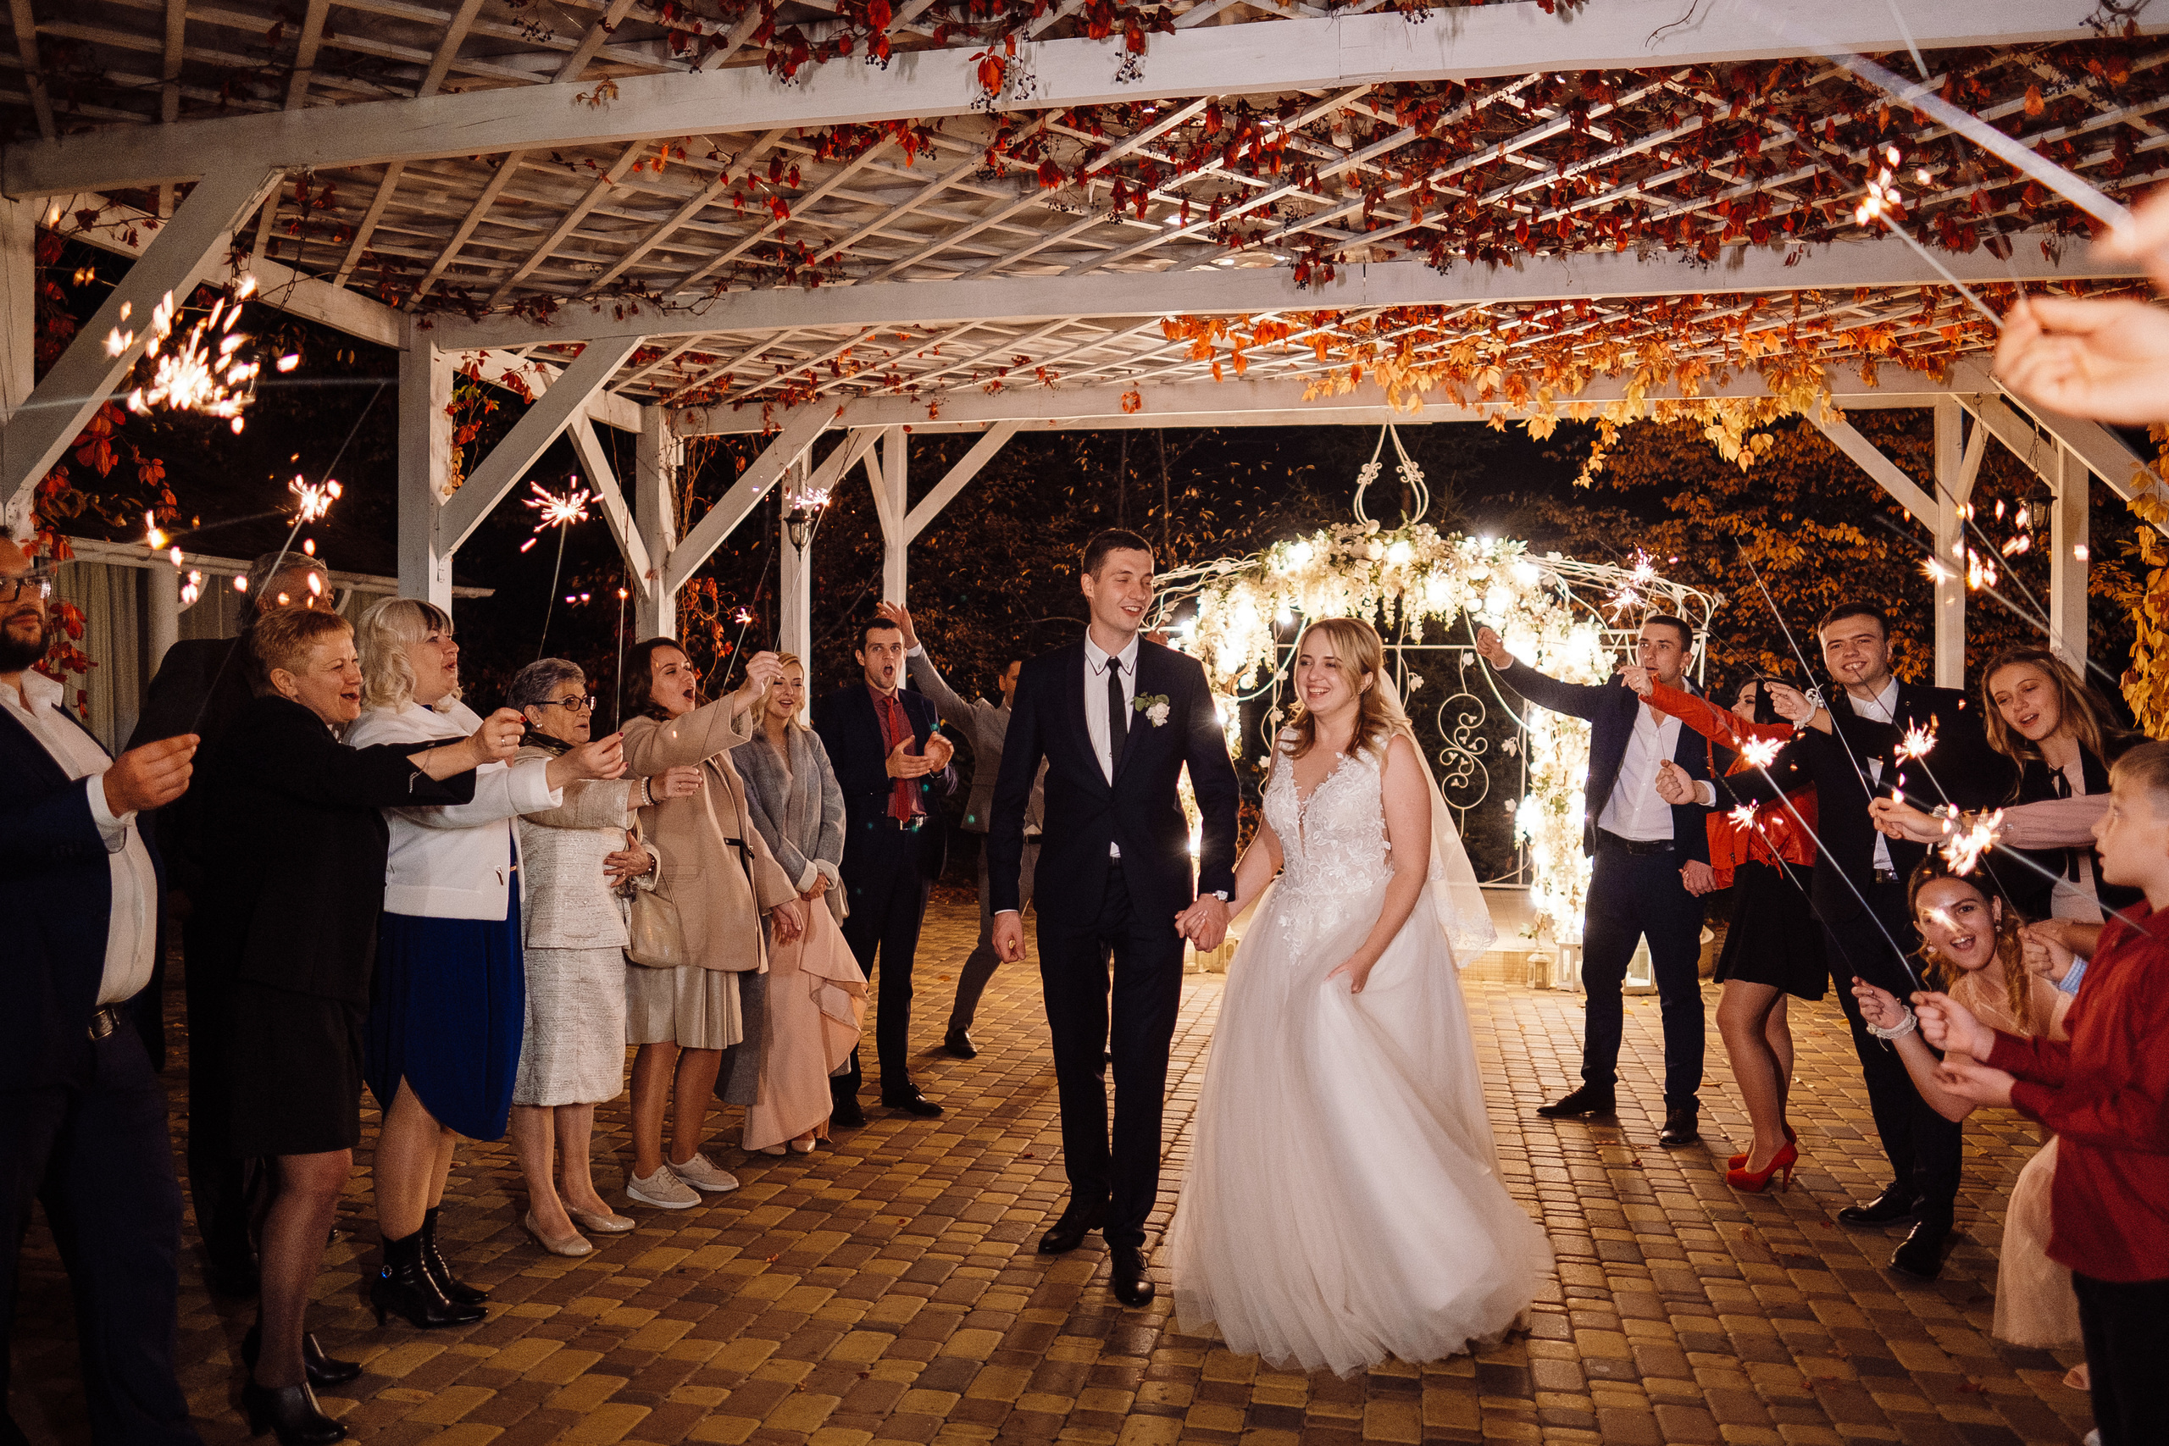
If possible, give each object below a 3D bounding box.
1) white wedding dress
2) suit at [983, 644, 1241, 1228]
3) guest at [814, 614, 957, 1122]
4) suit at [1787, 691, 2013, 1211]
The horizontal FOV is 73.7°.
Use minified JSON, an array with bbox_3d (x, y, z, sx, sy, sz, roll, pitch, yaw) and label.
[{"bbox_3d":[0.660,0.705,3.500,0.920,1.380,0.950,0,0,22],"label":"white wedding dress"},{"bbox_3d":[0.070,0.555,3.780,0.660,1.550,0.420,0,0,2],"label":"suit"},{"bbox_3d":[-0.750,0.505,5.270,0.560,1.810,0.480,0,0,-25],"label":"guest"},{"bbox_3d":[2.250,0.585,4.030,0.470,1.420,0.560,1,-1,-44],"label":"suit"}]

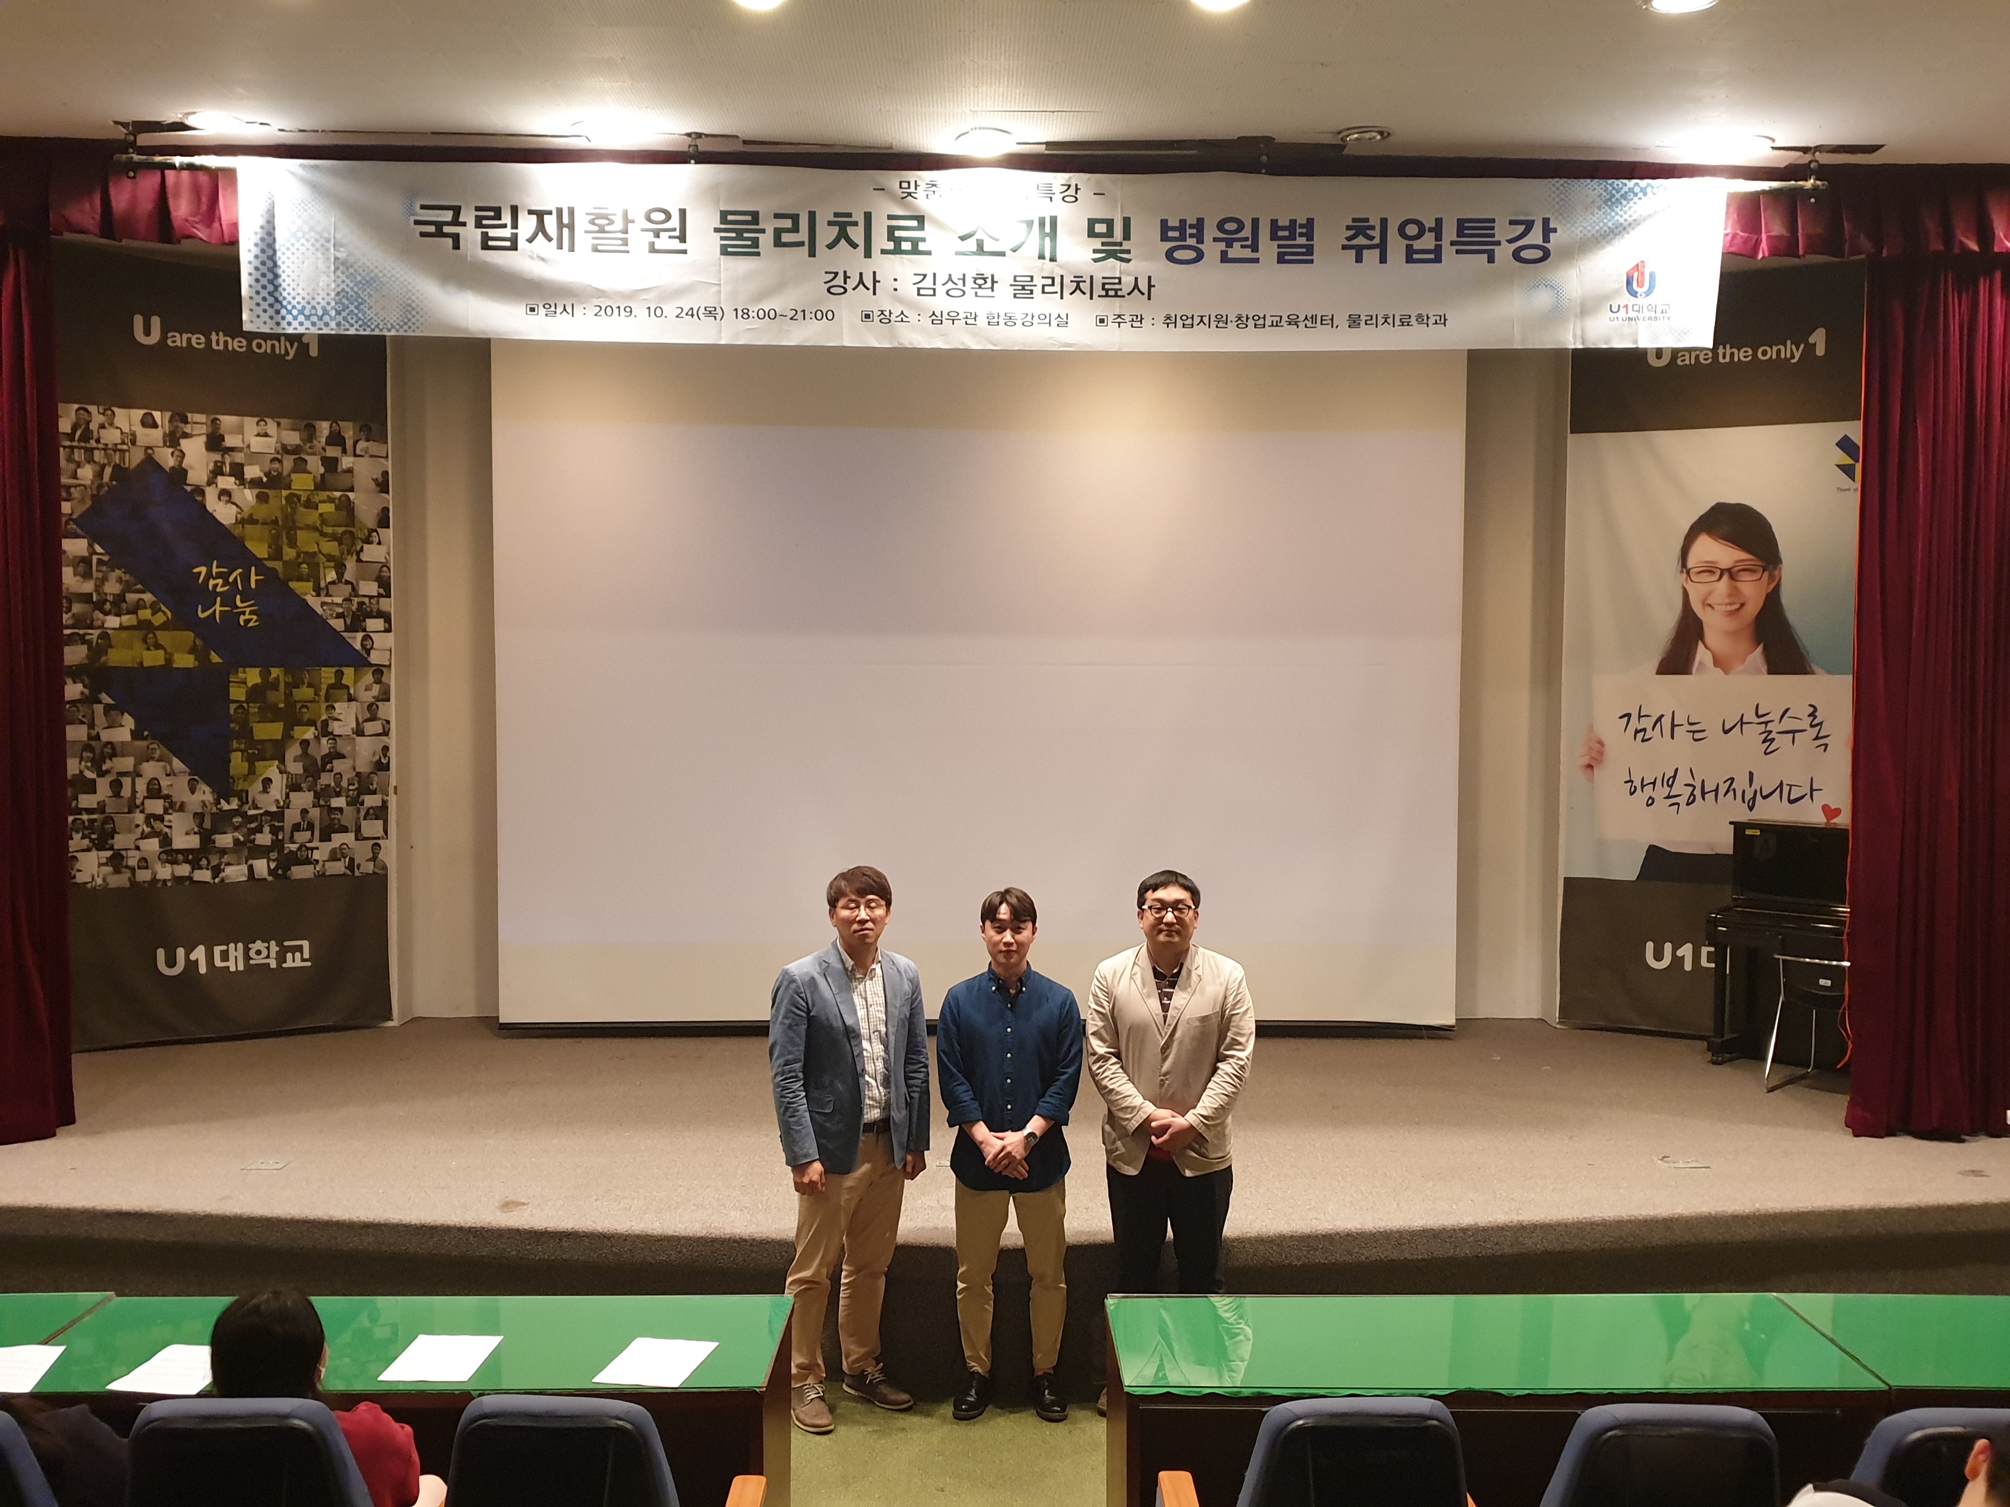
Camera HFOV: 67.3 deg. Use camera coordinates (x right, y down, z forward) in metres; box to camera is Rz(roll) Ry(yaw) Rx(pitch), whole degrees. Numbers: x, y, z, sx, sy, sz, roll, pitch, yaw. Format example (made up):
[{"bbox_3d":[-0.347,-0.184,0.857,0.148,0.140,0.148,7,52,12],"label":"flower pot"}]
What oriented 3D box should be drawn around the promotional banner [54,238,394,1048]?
[{"bbox_3d":[-4.164,-0.536,8.106,1.580,4.120,0.030,-1,3,-22],"label":"promotional banner"}]

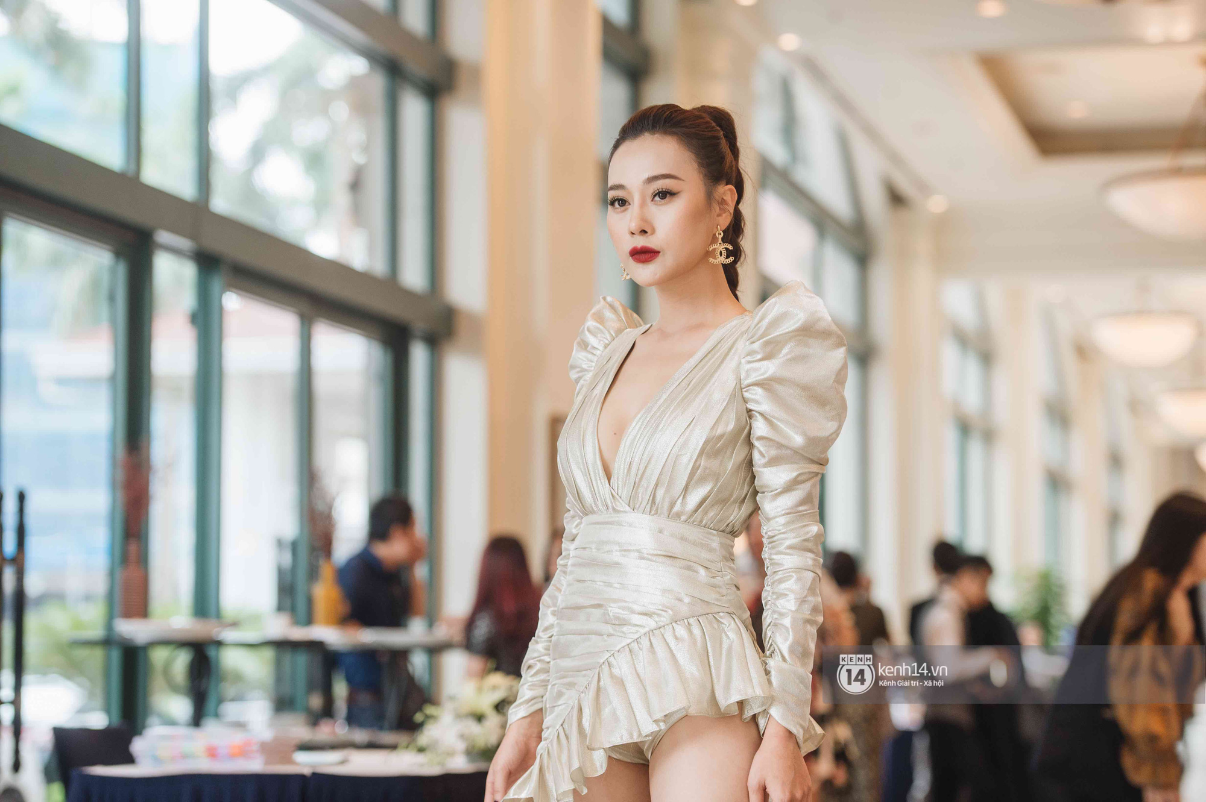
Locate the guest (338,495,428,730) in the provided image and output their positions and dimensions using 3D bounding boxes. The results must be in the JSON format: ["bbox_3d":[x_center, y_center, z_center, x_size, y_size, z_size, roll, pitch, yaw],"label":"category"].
[{"bbox_3d":[-0.745,1.113,11.248,0.420,1.592,0.480,-1,-5,18],"label":"guest"}]

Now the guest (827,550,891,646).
[{"bbox_3d":[1.365,1.600,17.729,0.460,1.619,0.320,-3,-5,30],"label":"guest"}]

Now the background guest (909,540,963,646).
[{"bbox_3d":[1.855,1.602,18.130,0.480,1.678,0.320,0,-4,6],"label":"background guest"}]

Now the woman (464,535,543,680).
[{"bbox_3d":[-0.411,1.356,14.238,0.450,1.569,0.320,1,-5,-11],"label":"woman"}]

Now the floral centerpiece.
[{"bbox_3d":[-0.356,0.877,9.260,0.430,0.266,0.400,0,-4,0],"label":"floral centerpiece"}]

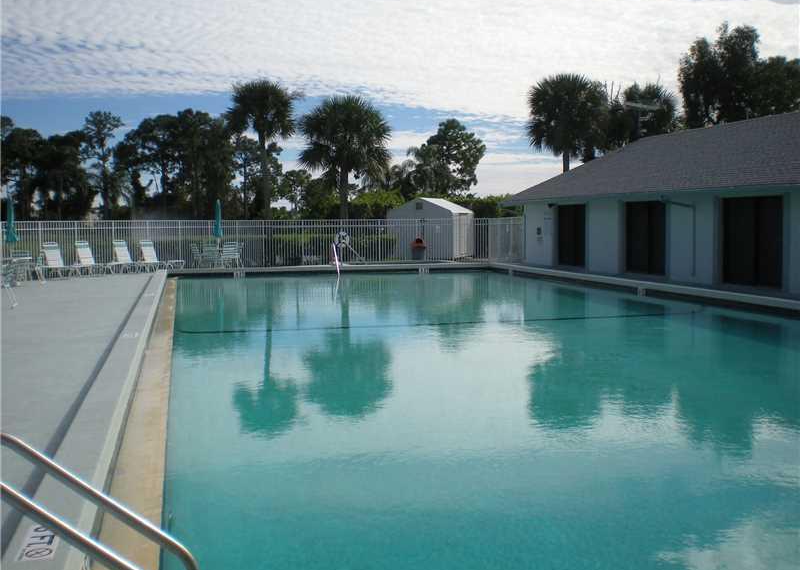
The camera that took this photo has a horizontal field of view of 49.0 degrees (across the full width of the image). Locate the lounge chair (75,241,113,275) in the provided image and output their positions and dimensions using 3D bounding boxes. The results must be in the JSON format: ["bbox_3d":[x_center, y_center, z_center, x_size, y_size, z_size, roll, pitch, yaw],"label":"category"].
[{"bbox_3d":[-9.983,-0.842,28.510,1.650,1.020,0.650,3,5,38],"label":"lounge chair"}]

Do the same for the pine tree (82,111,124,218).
[{"bbox_3d":[-29.976,-11.096,89.407,4.218,12.781,4.218,0,4,0],"label":"pine tree"}]

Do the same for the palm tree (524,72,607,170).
[{"bbox_3d":[7.429,-5.322,39.318,3.535,8.084,3.535,0,4,0],"label":"palm tree"}]

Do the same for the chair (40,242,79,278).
[{"bbox_3d":[-10.605,-0.748,27.313,1.650,1.020,0.650,3,5,38],"label":"chair"}]

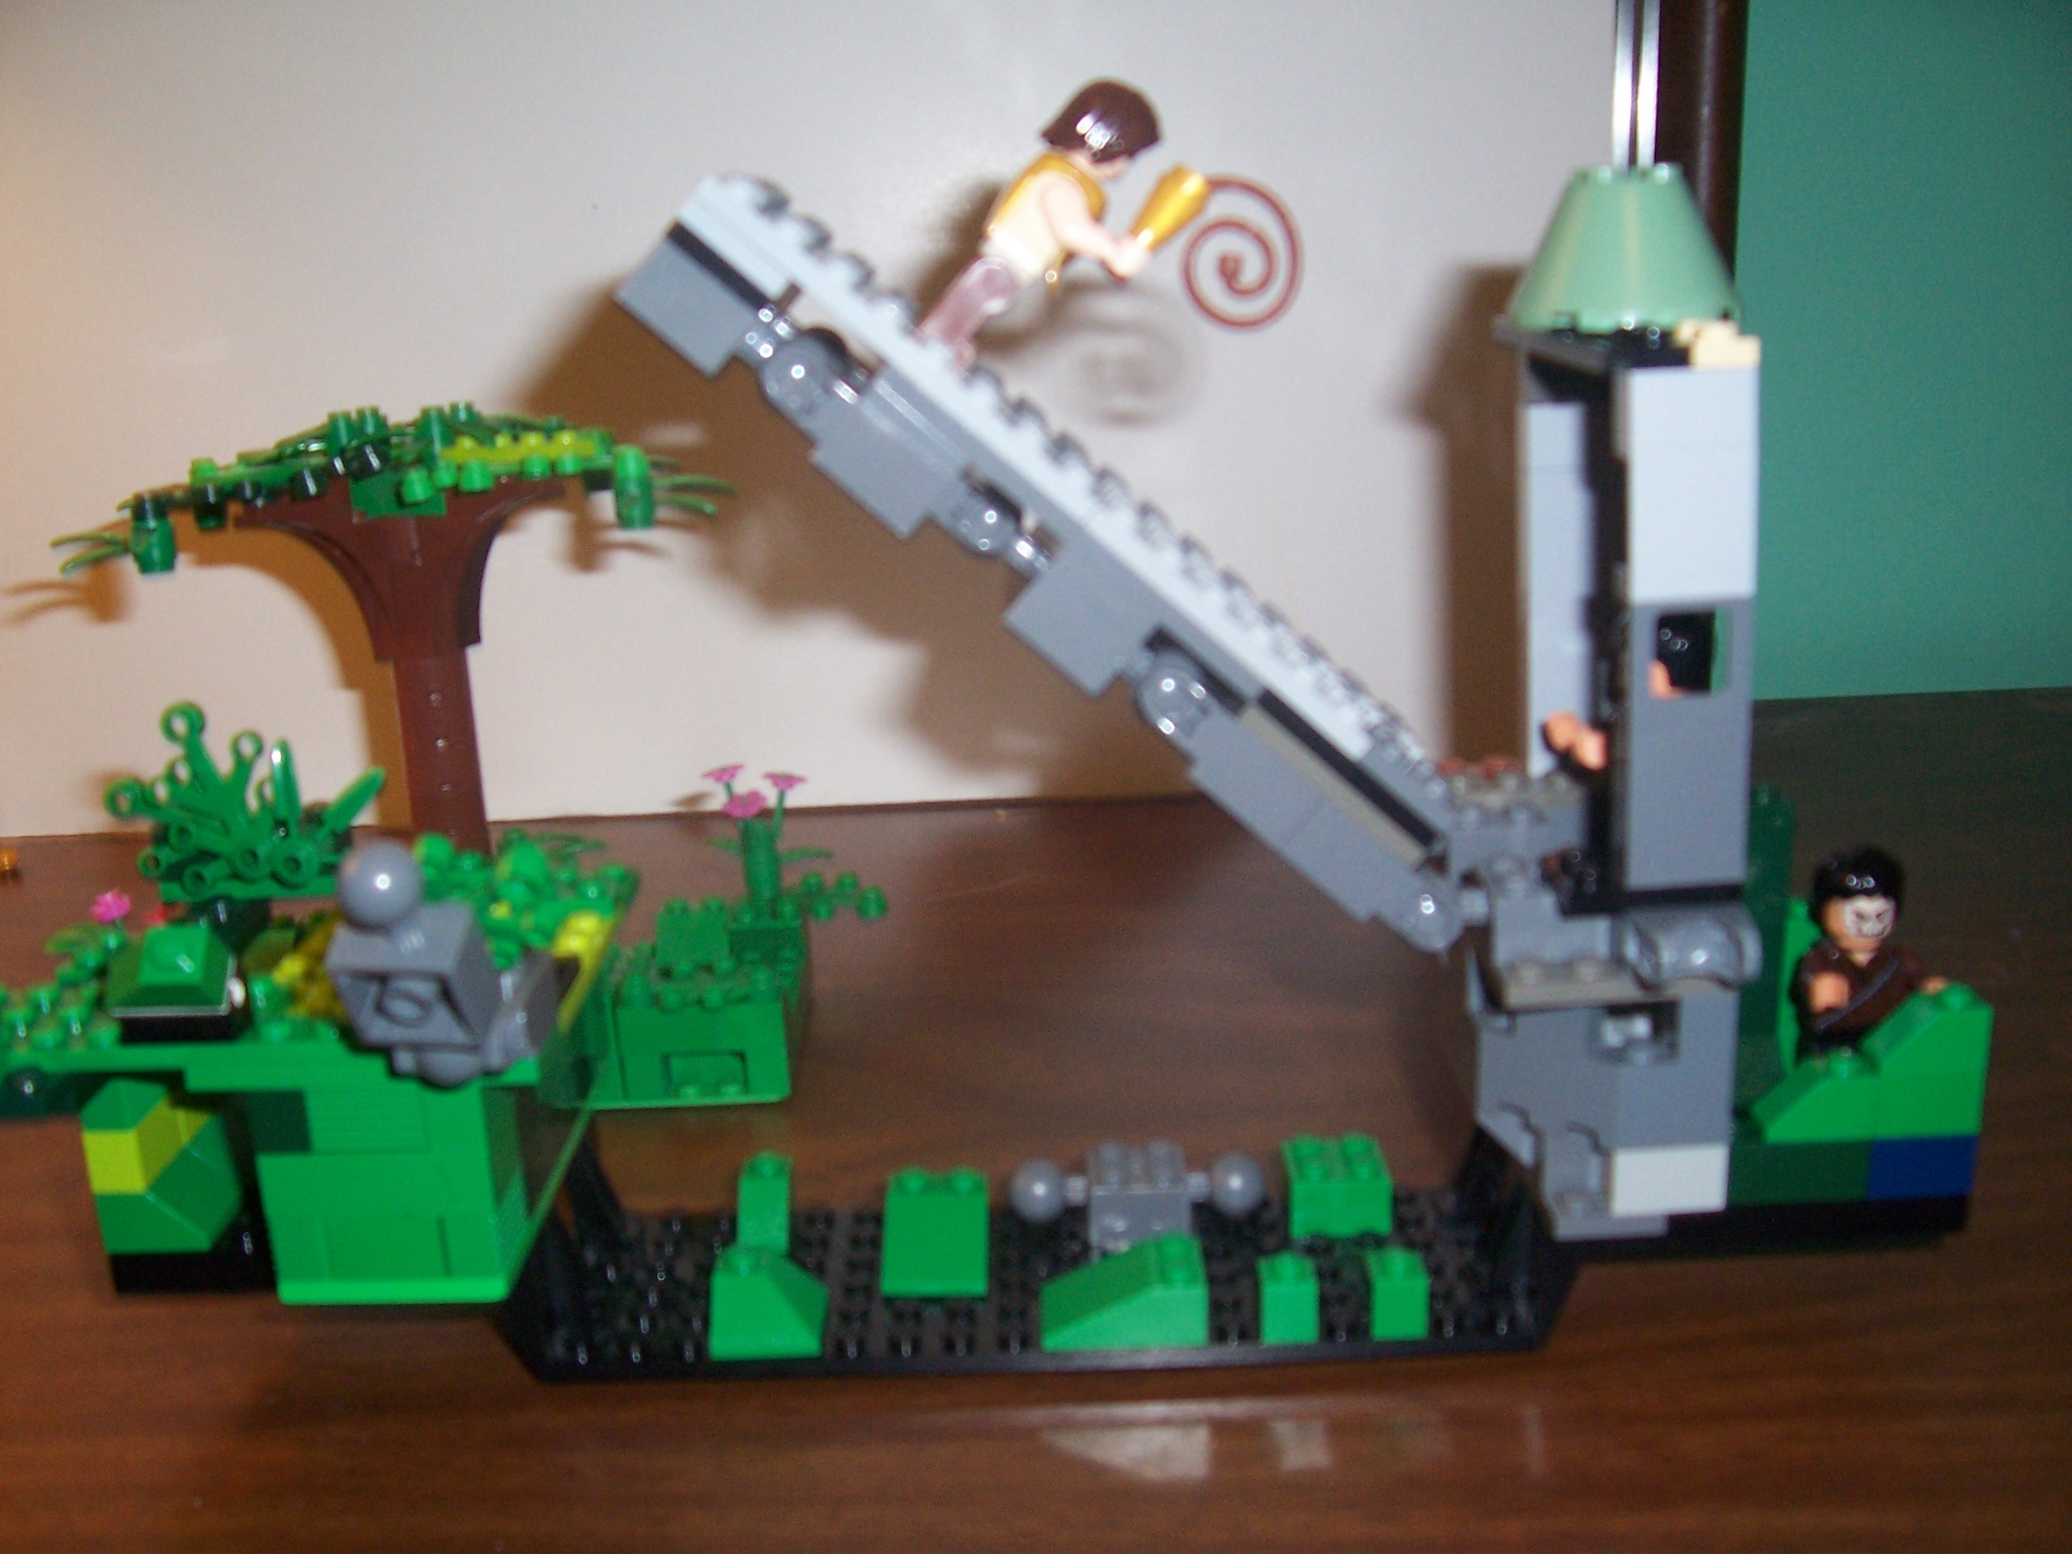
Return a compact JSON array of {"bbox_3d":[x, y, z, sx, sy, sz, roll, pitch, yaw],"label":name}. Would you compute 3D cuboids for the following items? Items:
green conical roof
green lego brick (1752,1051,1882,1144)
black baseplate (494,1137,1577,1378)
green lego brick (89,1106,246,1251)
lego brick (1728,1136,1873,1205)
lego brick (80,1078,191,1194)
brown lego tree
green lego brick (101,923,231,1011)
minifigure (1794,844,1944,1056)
[{"bbox_3d":[0.079,-0.070,0.272,0.032,0.021,0.032,-2,17,1],"label":"green conical roof"},{"bbox_3d":[0.110,0.045,0.287,0.016,0.011,0.008,-2,17,1],"label":"green lego brick"},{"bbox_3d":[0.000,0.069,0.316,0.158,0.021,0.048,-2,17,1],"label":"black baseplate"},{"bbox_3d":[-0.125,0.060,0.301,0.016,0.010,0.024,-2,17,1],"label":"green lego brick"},{"bbox_3d":[0.106,0.055,0.291,0.023,0.010,0.010,-2,17,1],"label":"lego brick"},{"bbox_3d":[-0.130,0.051,0.294,0.008,0.012,0.016,-2,17,1],"label":"lego brick"},{"bbox_3d":[-0.128,-0.026,0.415,0.129,0.099,0.050,-2,17,1],"label":"brown lego tree"},{"bbox_3d":[-0.120,0.027,0.281,0.017,0.011,0.013,-2,17,1],"label":"green lego brick"},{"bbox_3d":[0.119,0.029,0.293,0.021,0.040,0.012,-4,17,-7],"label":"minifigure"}]

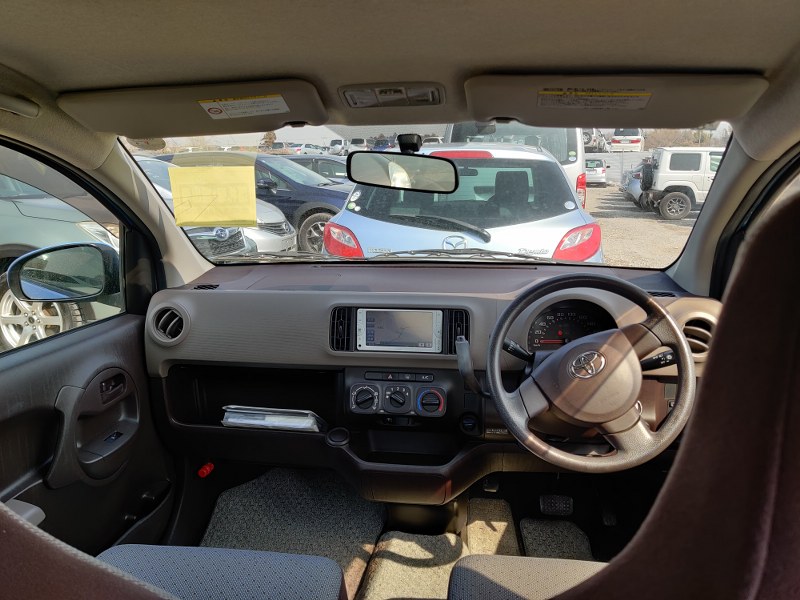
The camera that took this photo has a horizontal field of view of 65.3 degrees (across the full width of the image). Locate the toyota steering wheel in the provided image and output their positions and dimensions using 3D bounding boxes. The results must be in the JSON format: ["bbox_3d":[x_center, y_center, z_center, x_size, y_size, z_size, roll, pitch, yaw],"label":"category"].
[{"bbox_3d":[0.346,0.131,1.153,0.367,0.367,0.100,1,-15,8],"label":"toyota steering wheel"}]

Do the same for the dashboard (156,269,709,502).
[{"bbox_3d":[0.075,0.179,1.668,1.360,0.510,0.490,1,12,8],"label":"dashboard"}]

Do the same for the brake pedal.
[{"bbox_3d":[0.416,0.550,1.670,0.091,0.061,0.030,1,-23,8],"label":"brake pedal"}]

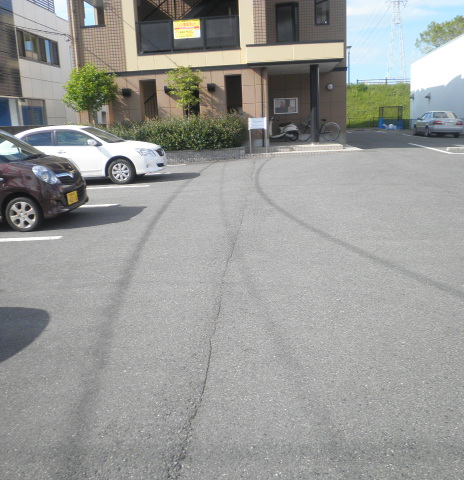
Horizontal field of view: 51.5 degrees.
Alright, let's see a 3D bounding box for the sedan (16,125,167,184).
[{"bbox_3d":[-4.028,-2.263,12.710,4.550,1.475,1.700,-1,14,6],"label":"sedan"}]

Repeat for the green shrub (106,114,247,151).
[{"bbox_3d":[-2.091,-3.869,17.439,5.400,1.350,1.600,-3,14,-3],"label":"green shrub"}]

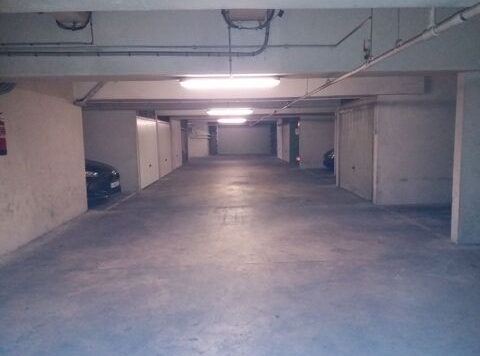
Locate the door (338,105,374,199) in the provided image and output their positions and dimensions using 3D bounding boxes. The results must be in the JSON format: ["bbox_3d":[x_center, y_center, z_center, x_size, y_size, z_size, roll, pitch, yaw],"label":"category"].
[{"bbox_3d":[2.742,-0.634,9.279,0.080,1.993,2.576,-1,6,-1],"label":"door"}]

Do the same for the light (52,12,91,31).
[{"bbox_3d":[-1.932,-1.823,4.465,0.420,0.250,0.200,-1,6,-1],"label":"light"}]

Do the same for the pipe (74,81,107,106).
[{"bbox_3d":[-2.619,-1.498,6.802,0.696,0.110,0.110,-39,6,3],"label":"pipe"}]

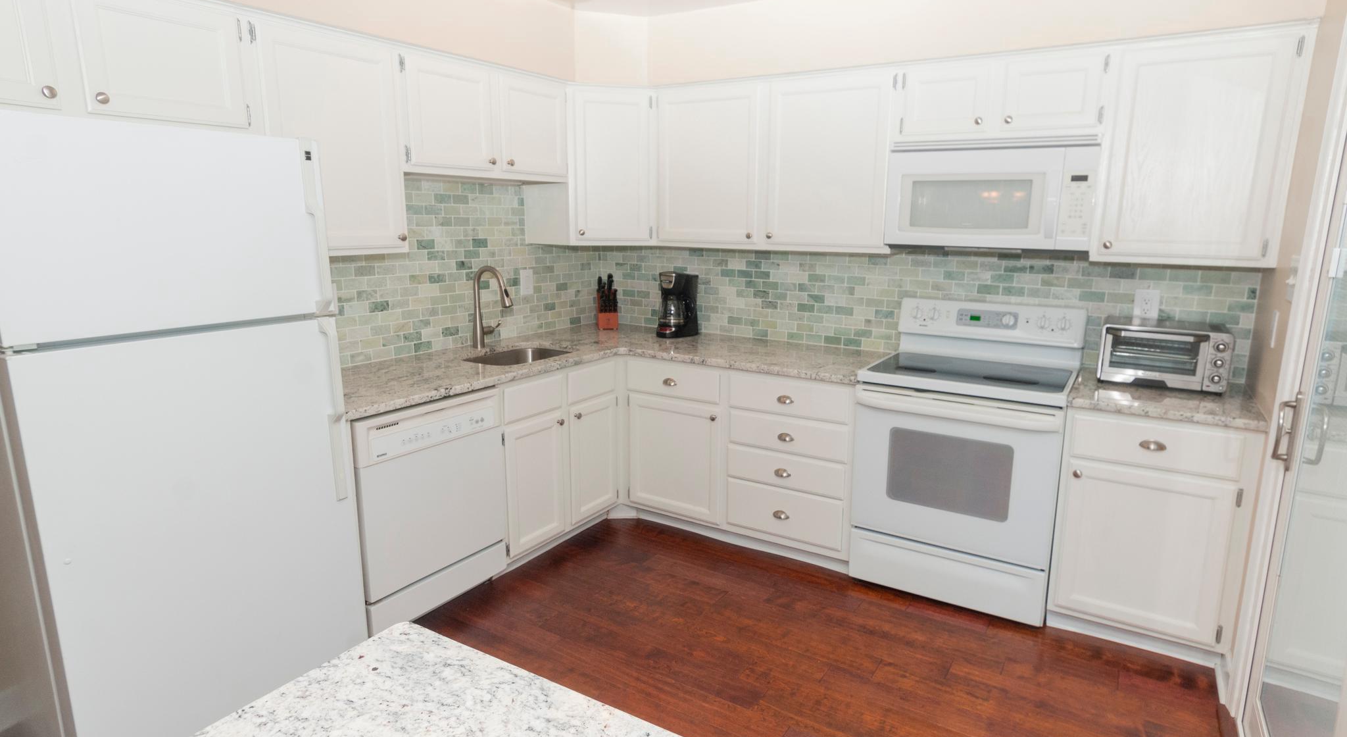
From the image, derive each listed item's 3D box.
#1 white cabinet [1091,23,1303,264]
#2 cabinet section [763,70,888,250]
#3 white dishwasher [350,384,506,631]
[{"bbox_3d":[1.906,-0.786,2.488,0.543,0.766,0.325,7,14,29],"label":"white cabinet"},{"bbox_3d":[0.741,-0.926,3.077,0.540,0.720,0.320,7,14,30],"label":"cabinet section"},{"bbox_3d":[-1.134,0.512,2.724,0.619,0.875,0.619,9,15,34],"label":"white dishwasher"}]

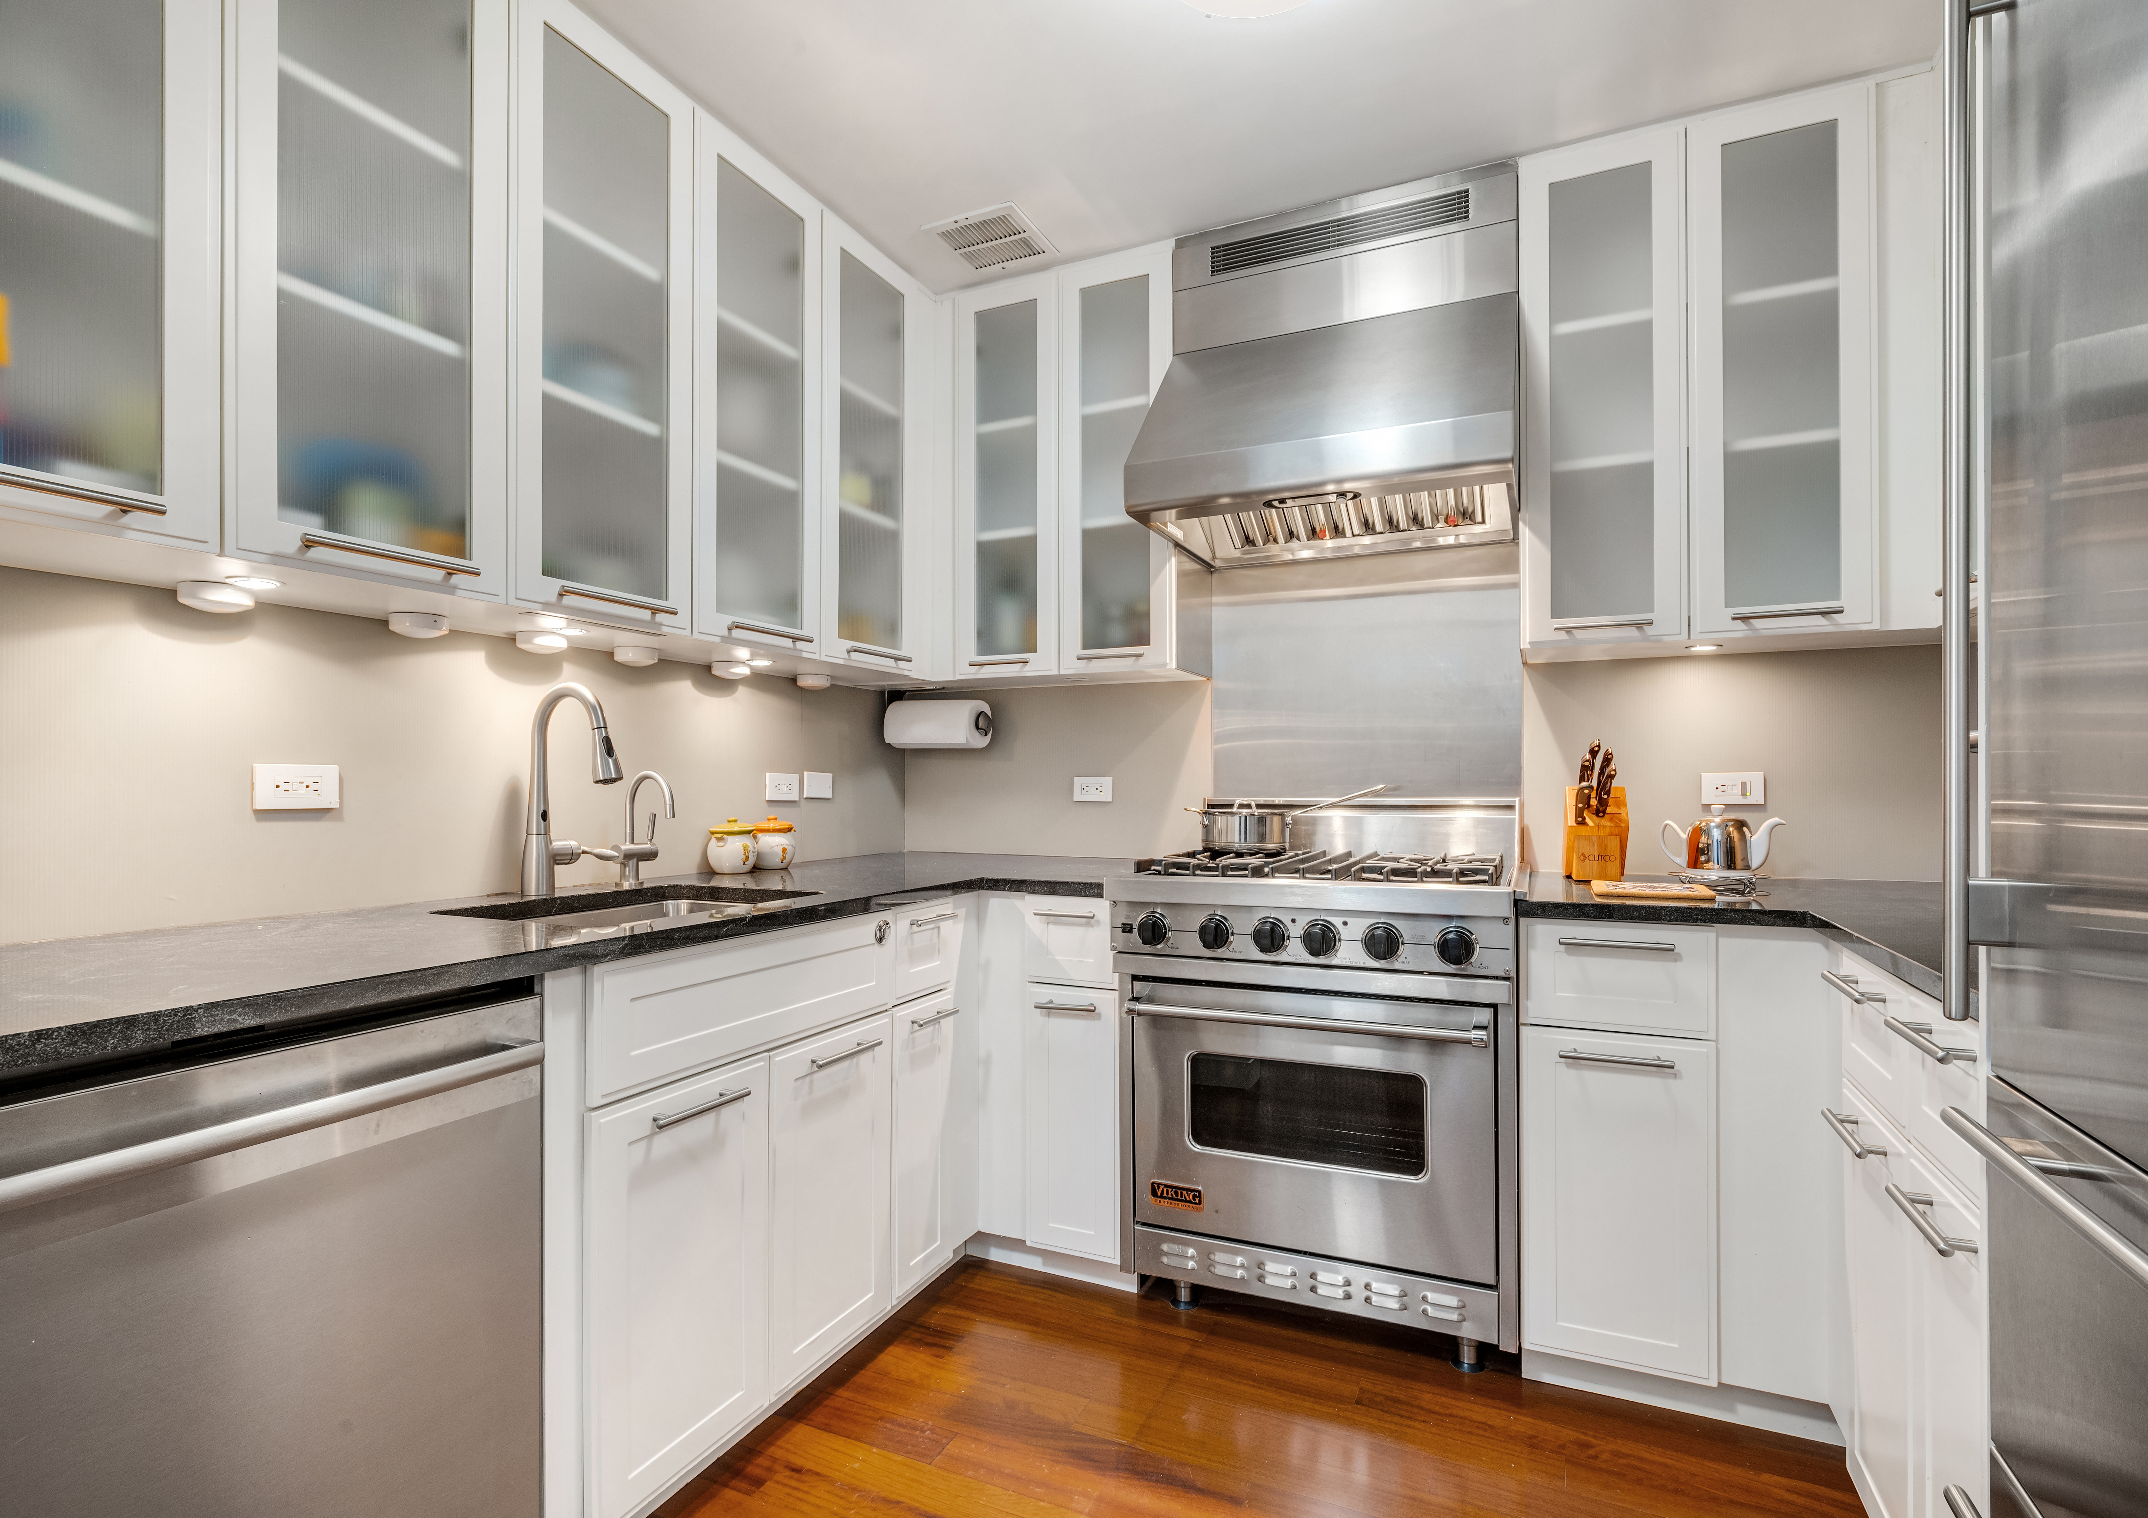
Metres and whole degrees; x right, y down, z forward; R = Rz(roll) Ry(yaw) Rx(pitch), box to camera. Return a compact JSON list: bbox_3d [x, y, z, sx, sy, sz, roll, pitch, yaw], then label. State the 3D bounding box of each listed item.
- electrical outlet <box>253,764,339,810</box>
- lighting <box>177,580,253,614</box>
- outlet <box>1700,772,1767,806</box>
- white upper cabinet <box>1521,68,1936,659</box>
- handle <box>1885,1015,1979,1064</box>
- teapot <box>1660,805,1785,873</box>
[{"bbox_3d":[-1.276,0.046,1.669,0.010,0.072,0.124,-1,-1,25],"label":"electrical outlet"},{"bbox_3d":[-1.189,-0.222,1.407,0.080,0.029,0.080,0,-1,24],"label":"lighting"},{"bbox_3d":[1.432,0.065,2.200,0.118,0.070,0.010,0,-1,24],"label":"outlet"},{"bbox_3d":[1.294,-0.732,2.096,0.668,1.003,0.330,0,-1,24],"label":"white upper cabinet"},{"bbox_3d":[0.943,0.311,1.119,0.035,0.015,0.193,0,-1,24],"label":"handle"},{"bbox_3d":[1.320,0.162,2.065,0.219,0.137,0.118,-1,-1,25],"label":"teapot"}]

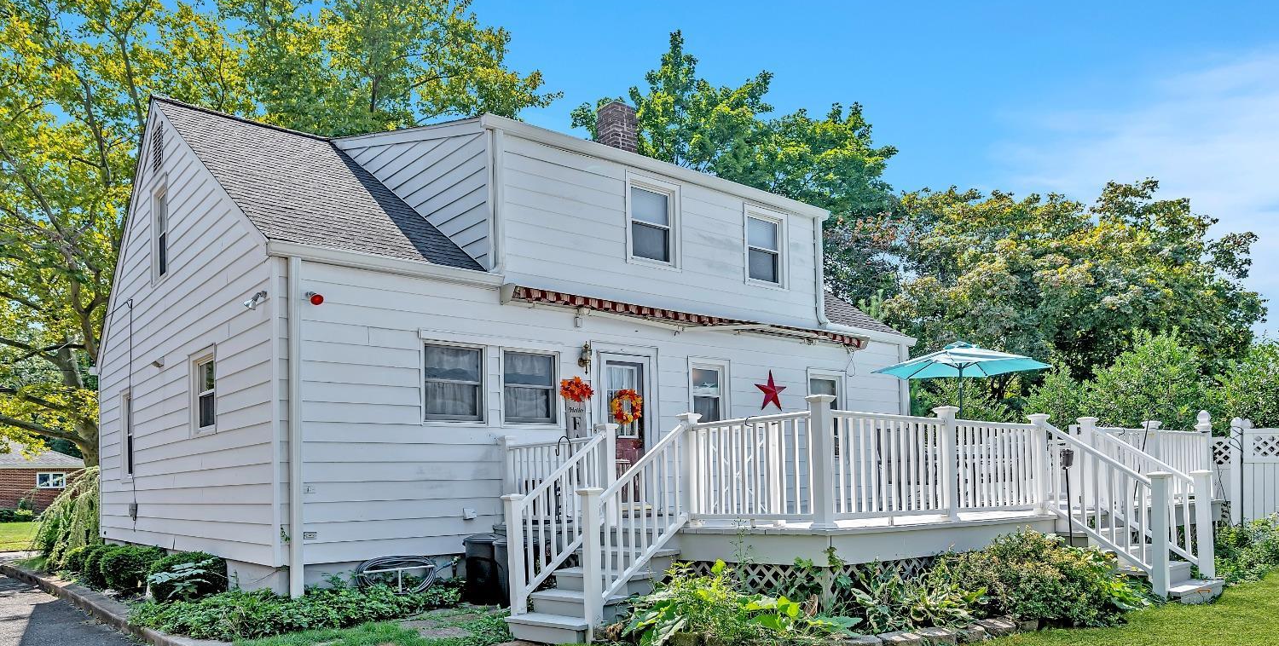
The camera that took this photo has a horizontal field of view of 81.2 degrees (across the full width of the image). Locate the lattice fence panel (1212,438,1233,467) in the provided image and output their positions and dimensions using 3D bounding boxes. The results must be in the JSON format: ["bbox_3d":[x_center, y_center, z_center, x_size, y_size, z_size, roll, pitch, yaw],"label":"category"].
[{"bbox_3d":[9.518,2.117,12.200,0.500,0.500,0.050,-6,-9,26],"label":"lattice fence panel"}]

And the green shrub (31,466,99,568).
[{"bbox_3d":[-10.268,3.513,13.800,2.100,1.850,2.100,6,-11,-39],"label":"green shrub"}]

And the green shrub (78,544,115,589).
[{"bbox_3d":[-7.048,3.158,9.700,0.700,0.580,0.700,6,-11,-39],"label":"green shrub"}]

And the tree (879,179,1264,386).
[{"bbox_3d":[11.532,0.590,20.000,9.400,9.000,8.600,-6,-10,30],"label":"tree"}]

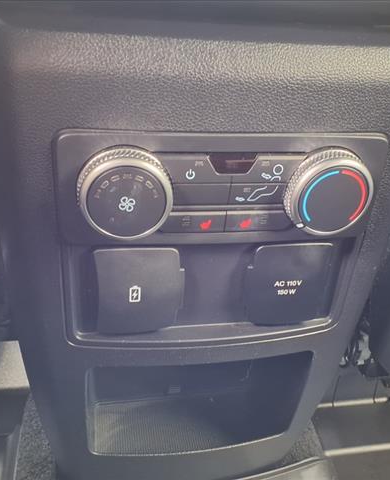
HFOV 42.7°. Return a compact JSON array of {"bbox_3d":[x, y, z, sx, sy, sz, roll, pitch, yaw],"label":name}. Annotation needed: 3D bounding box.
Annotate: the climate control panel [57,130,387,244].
[{"bbox_3d":[0.018,-0.027,0.287,0.187,0.070,0.022,-1,32,-9],"label":"climate control panel"}]

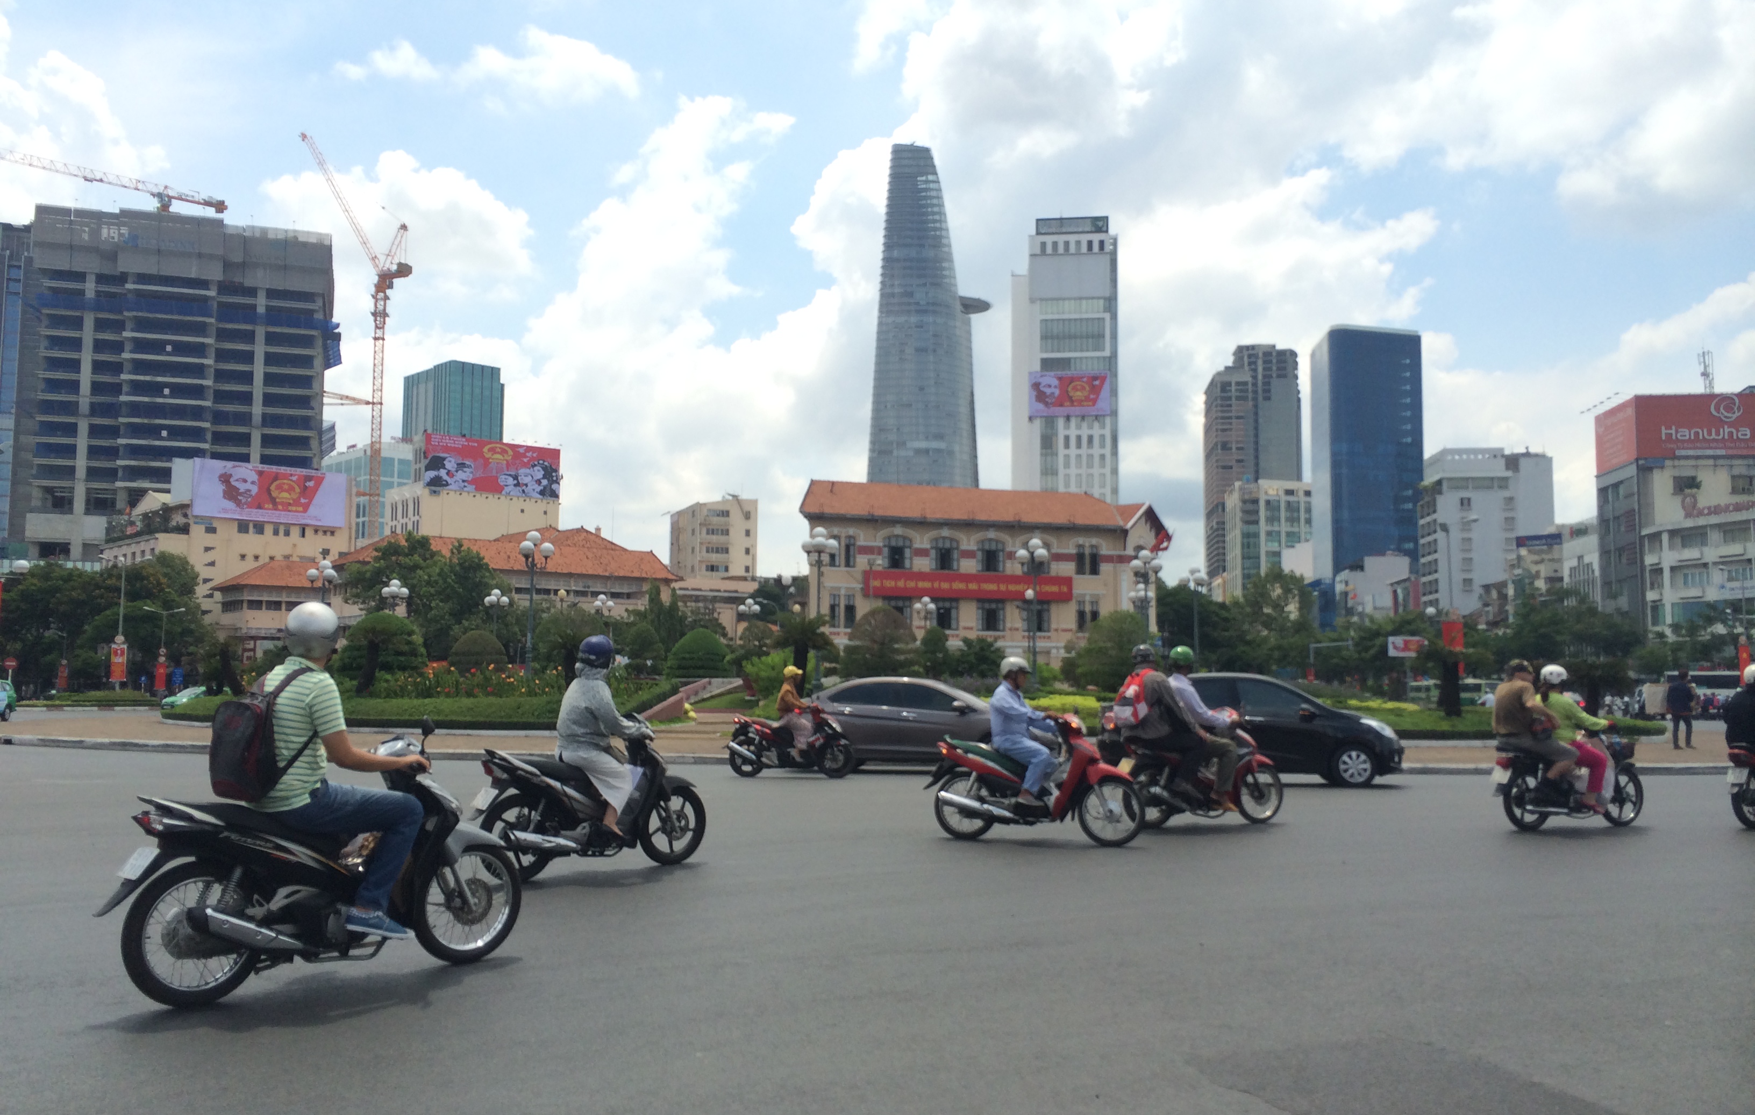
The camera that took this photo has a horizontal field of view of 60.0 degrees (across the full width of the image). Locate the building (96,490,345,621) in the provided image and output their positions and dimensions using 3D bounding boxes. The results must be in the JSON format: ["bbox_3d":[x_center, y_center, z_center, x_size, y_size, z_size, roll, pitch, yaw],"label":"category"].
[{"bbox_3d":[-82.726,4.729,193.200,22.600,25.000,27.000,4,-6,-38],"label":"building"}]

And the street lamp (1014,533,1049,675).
[{"bbox_3d":[4.881,1.861,48.000,1.120,5.050,1.120,0,-5,0],"label":"street lamp"}]

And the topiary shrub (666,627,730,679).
[{"bbox_3d":[-5.787,3.114,49.000,2.100,1.800,2.100,0,-5,0],"label":"topiary shrub"}]

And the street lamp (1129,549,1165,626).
[{"bbox_3d":[7.537,2.230,42.464,1.000,4.850,1.000,0,-5,0],"label":"street lamp"}]

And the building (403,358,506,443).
[{"bbox_3d":[-221.689,-14.595,783.636,28.000,163.500,56.000,5,-7,-45],"label":"building"}]

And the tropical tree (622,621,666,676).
[{"bbox_3d":[-7.700,3.120,49.916,1.500,1.850,1.500,0,-5,0],"label":"tropical tree"}]

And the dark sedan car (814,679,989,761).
[{"bbox_3d":[0.740,2.584,23.766,4.420,1.470,1.700,0,-5,1],"label":"dark sedan car"}]

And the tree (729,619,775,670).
[{"bbox_3d":[-4.282,3.287,51.909,1.600,1.900,1.600,0,-5,0],"label":"tree"}]

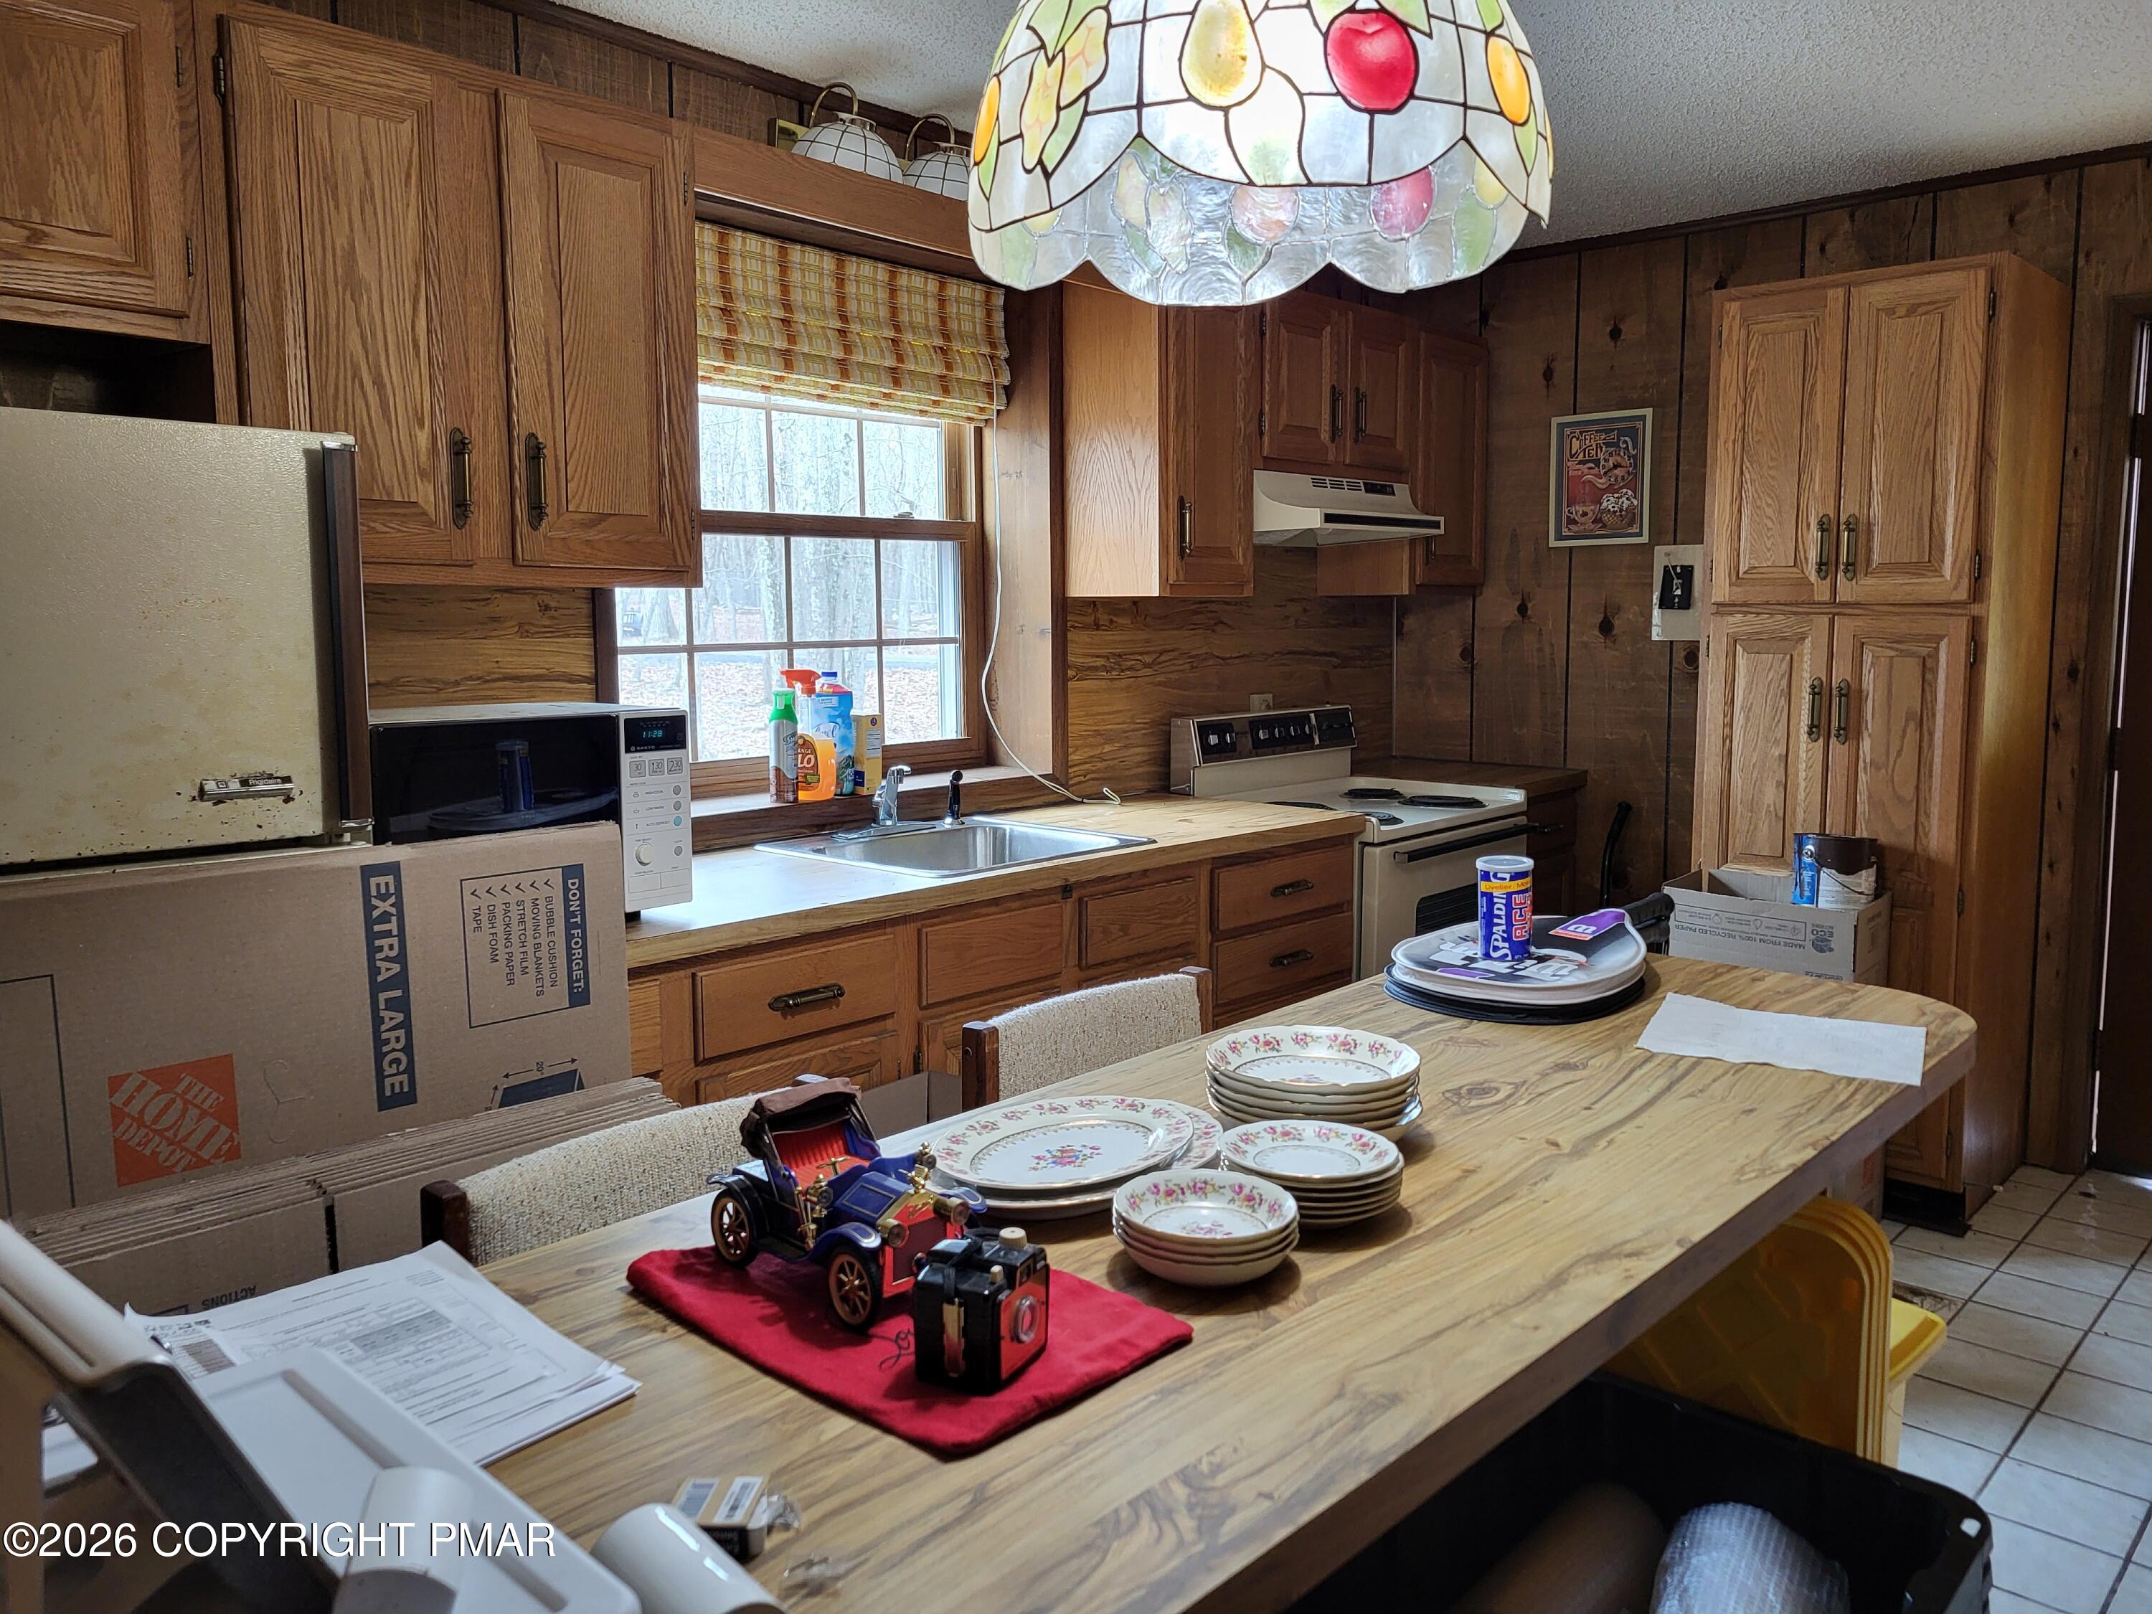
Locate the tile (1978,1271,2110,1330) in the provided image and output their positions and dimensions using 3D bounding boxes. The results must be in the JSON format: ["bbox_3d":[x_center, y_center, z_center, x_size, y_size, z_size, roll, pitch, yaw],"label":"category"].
[{"bbox_3d":[1.942,0.996,3.252,0.204,0.010,0.204,5,8,42],"label":"tile"}]

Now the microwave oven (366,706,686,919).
[{"bbox_3d":[-0.924,0.015,2.532,0.360,0.320,0.507,6,9,42],"label":"microwave oven"}]

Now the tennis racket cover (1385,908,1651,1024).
[{"bbox_3d":[0.586,0.202,2.033,0.420,0.045,0.220,-7,9,-42],"label":"tennis racket cover"}]

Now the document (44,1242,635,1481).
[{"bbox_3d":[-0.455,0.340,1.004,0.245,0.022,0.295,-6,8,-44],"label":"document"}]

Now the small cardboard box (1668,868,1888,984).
[{"bbox_3d":[1.573,0.405,3.651,0.430,0.457,0.310,6,9,42],"label":"small cardboard box"}]

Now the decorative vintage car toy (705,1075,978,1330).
[{"bbox_3d":[-0.161,0.263,1.119,0.098,0.130,0.222,-6,8,-42],"label":"decorative vintage car toy"}]

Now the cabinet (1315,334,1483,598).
[{"bbox_3d":[0.972,-0.996,4.763,0.325,0.765,0.430,5,8,42],"label":"cabinet"}]

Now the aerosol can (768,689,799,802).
[{"bbox_3d":[-0.621,-0.129,3.439,0.063,0.240,0.063,-1,7,0],"label":"aerosol can"}]

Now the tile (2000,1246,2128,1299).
[{"bbox_3d":[2.082,0.979,3.402,0.204,0.010,0.204,5,8,42],"label":"tile"}]

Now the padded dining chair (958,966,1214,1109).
[{"bbox_3d":[0.190,0.702,2.053,0.465,0.860,0.530,-6,8,-44],"label":"padded dining chair"}]

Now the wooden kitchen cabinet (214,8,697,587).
[{"bbox_3d":[-1.012,-0.739,2.568,0.325,0.770,0.775,5,8,42],"label":"wooden kitchen cabinet"}]

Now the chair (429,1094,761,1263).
[{"bbox_3d":[-0.255,0.765,1.501,0.530,0.860,0.460,5,8,43],"label":"chair"}]

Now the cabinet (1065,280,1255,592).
[{"bbox_3d":[0.208,-0.891,3.917,0.325,0.765,0.372,5,8,42],"label":"cabinet"}]

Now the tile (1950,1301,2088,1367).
[{"bbox_3d":[1.795,1.010,3.088,0.200,0.010,0.200,6,9,42],"label":"tile"}]

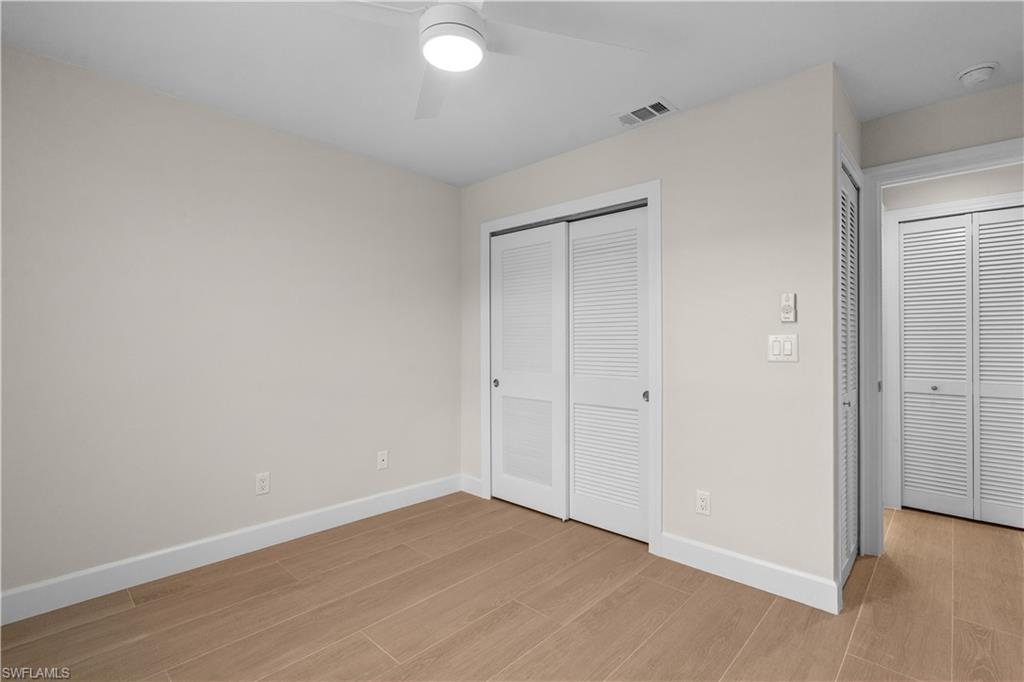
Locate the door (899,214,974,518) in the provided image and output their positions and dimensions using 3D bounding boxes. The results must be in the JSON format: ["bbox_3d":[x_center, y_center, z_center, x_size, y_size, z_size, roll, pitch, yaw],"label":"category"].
[{"bbox_3d":[2.939,0.163,3.159,0.374,2.038,0.035,0,0,43],"label":"door"}]

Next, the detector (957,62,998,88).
[{"bbox_3d":[2.130,-1.212,2.087,0.142,0.045,0.142,0,0,44],"label":"detector"}]

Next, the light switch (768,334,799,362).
[{"bbox_3d":[1.269,0.035,2.125,0.124,0.127,0.013,0,0,43],"label":"light switch"}]

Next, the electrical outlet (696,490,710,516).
[{"bbox_3d":[1.002,0.844,2.373,0.073,0.126,0.013,0,0,43],"label":"electrical outlet"}]

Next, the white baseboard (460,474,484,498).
[{"bbox_3d":[-0.309,1.139,3.594,0.251,0.138,0.018,0,0,43],"label":"white baseboard"}]

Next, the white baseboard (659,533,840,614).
[{"bbox_3d":[1.123,1.127,2.268,0.828,0.143,0.018,0,0,43],"label":"white baseboard"}]

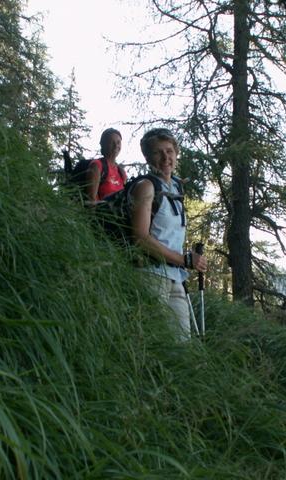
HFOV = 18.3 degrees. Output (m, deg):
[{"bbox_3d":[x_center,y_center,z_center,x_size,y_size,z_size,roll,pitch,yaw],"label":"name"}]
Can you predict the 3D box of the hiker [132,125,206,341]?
[{"bbox_3d":[0.125,0.250,4.700,0.420,1.700,0.460,2,2,34],"label":"hiker"}]

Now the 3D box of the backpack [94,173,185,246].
[{"bbox_3d":[-0.020,-0.110,4.820,0.380,0.520,0.340,2,2,34],"label":"backpack"}]

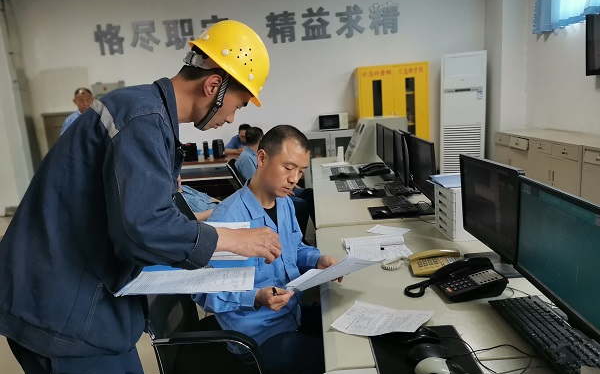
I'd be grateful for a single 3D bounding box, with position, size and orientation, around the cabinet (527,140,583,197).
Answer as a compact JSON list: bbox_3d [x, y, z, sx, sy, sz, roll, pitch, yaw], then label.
[{"bbox_3d":[2.660,-0.024,4.365,0.460,0.860,0.860,-4,11,0],"label":"cabinet"}]

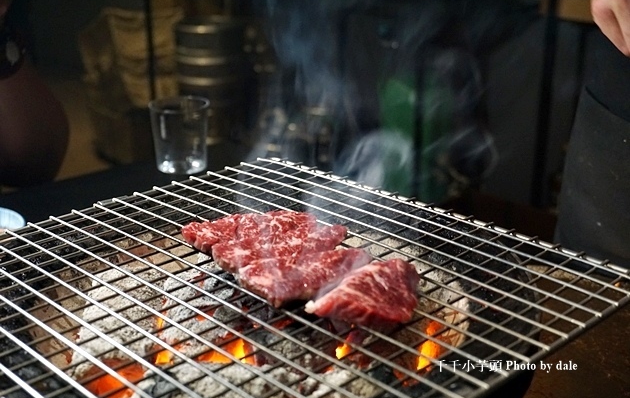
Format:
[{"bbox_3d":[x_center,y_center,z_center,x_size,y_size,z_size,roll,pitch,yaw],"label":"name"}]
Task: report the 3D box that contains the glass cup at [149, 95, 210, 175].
[{"bbox_3d":[-0.168,-0.078,1.116,0.076,0.081,0.076,0,20,0],"label":"glass cup"}]

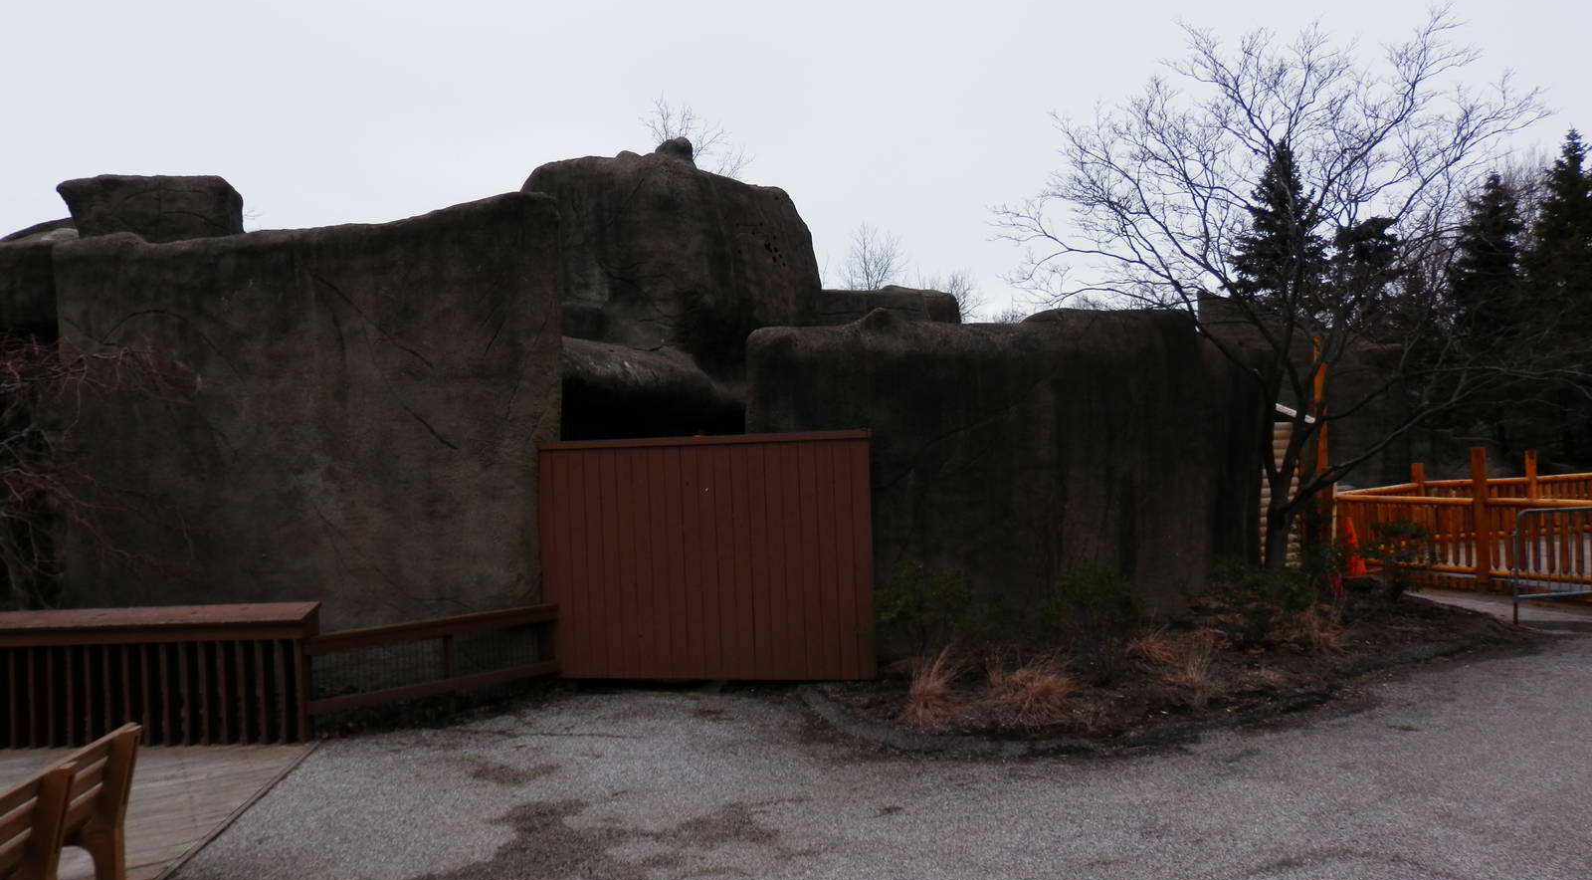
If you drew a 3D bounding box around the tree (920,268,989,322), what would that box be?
[{"bbox_3d":[6.200,-2.500,45.000,3.600,8.000,3.600,-2,0,0],"label":"tree"}]

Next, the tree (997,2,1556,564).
[{"bbox_3d":[4.870,-1.450,11.700,5.600,5.800,5.000,-2,0,0],"label":"tree"}]

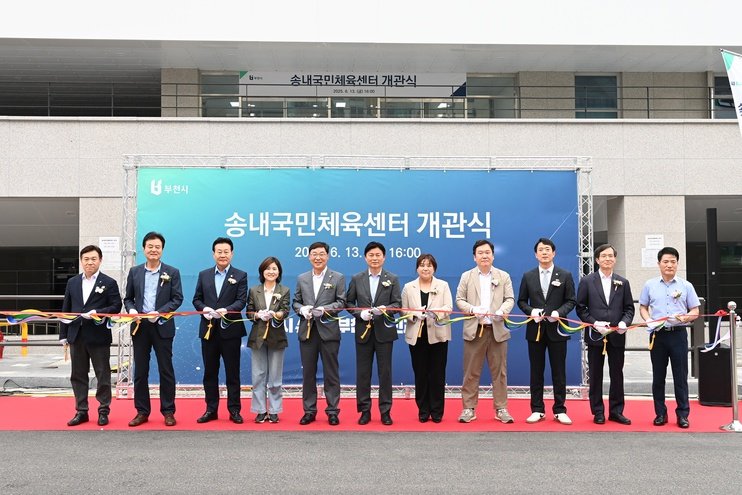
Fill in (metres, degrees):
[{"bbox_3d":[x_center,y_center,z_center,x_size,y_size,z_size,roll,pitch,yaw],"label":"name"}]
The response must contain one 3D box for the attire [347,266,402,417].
[{"bbox_3d":[0.034,0.912,6.800,0.540,1.410,0.370,0,-1,0],"label":"attire"}]

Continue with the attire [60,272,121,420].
[{"bbox_3d":[-2.692,0.922,6.750,0.550,1.400,0.380,0,-1,-2],"label":"attire"}]

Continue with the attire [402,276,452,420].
[{"bbox_3d":[0.555,0.984,6.860,0.490,1.400,0.360,0,-1,3],"label":"attire"}]

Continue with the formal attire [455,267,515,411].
[{"bbox_3d":[1.111,0.887,6.830,0.560,1.400,0.370,0,-1,6],"label":"formal attire"}]

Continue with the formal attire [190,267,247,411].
[{"bbox_3d":[-1.460,0.893,6.800,0.532,1.455,0.360,0,-2,-6],"label":"formal attire"}]

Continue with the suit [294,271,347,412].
[{"bbox_3d":[-0.494,0.912,6.730,0.508,1.421,0.360,0,-2,-2],"label":"suit"}]

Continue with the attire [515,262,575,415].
[{"bbox_3d":[1.703,0.893,6.800,0.571,1.455,0.360,0,-2,8],"label":"attire"}]

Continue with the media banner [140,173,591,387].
[{"bbox_3d":[-0.135,0.338,7.900,5.000,2.450,0.050,0,-2,0],"label":"media banner"}]

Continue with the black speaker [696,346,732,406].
[{"bbox_3d":[3.700,1.380,7.570,0.360,0.600,0.360,-1,-2,15],"label":"black speaker"}]

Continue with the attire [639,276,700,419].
[{"bbox_3d":[2.854,0.944,6.680,0.550,1.390,0.360,0,-1,16],"label":"attire"}]

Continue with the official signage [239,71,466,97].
[{"bbox_3d":[-0.404,-3.621,15.500,5.030,0.570,0.050,0,-1,-1],"label":"official signage"}]

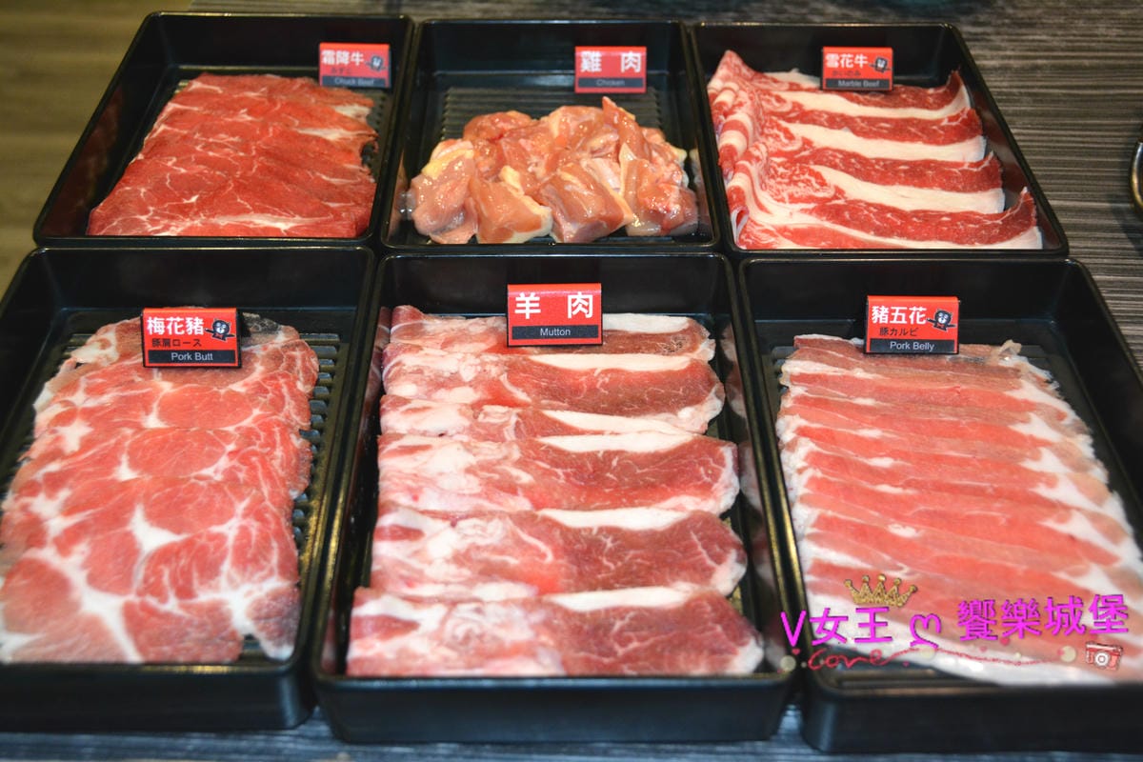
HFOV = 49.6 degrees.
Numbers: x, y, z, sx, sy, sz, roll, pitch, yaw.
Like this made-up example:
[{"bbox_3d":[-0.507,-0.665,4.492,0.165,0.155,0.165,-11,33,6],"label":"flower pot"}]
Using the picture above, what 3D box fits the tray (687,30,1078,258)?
[{"bbox_3d":[0.182,-0.145,0.809,0.193,0.051,0.279,0,42,-1],"label":"tray"}]

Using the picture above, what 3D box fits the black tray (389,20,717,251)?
[{"bbox_3d":[-0.013,-0.148,0.809,0.193,0.051,0.279,0,42,-1],"label":"black tray"}]

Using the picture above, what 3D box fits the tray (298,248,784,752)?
[{"bbox_3d":[-0.009,0.048,0.697,0.225,0.055,0.325,0,42,-1],"label":"tray"}]

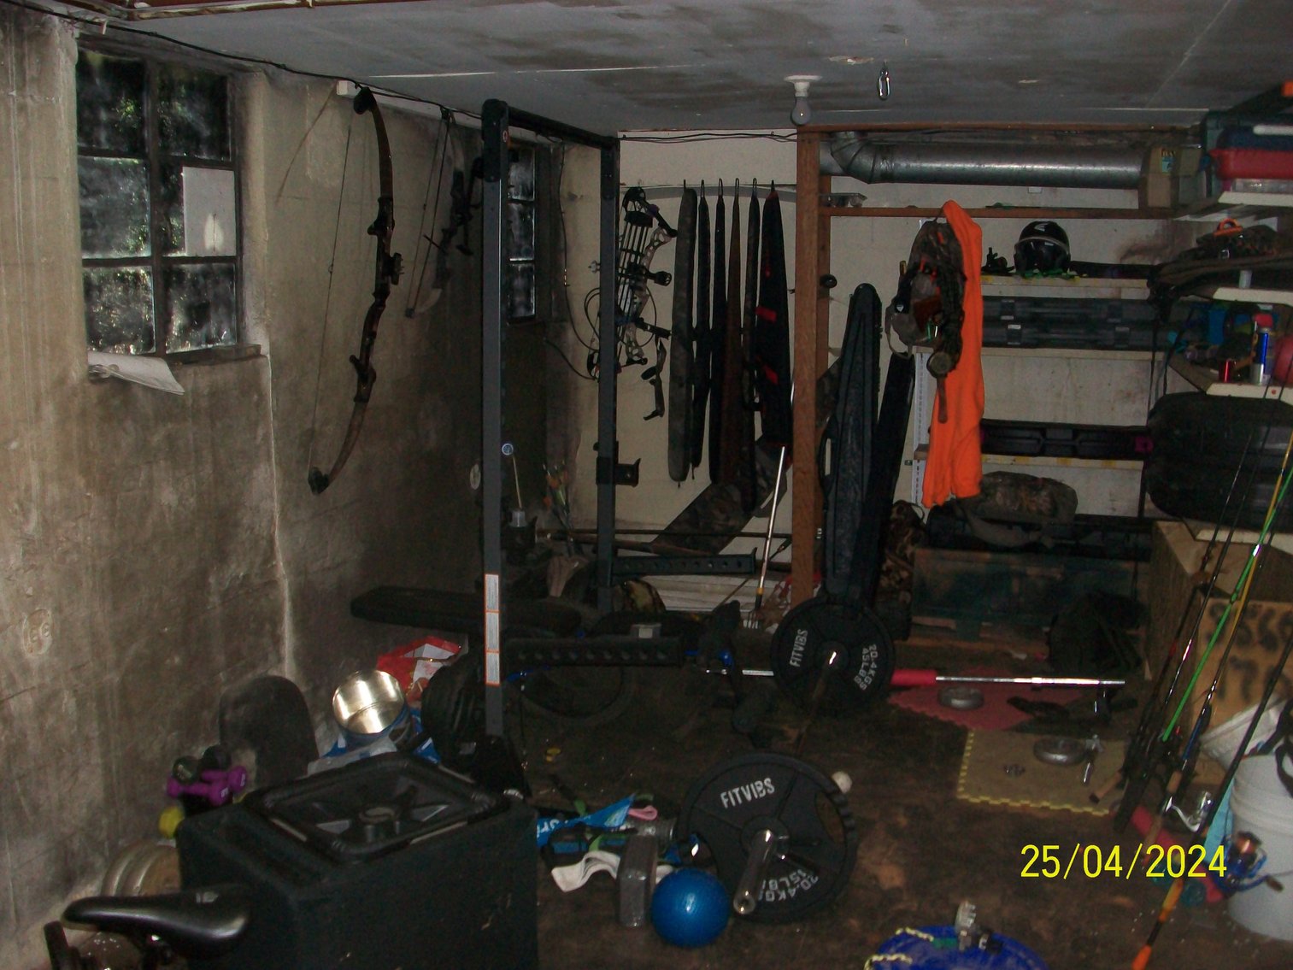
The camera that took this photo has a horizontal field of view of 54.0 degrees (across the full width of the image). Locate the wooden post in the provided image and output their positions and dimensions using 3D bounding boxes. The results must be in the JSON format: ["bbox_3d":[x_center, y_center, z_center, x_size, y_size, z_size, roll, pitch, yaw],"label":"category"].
[{"bbox_3d":[0.654,-0.347,5.208,0.090,2.165,0.090,3,11,15],"label":"wooden post"}]

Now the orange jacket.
[{"bbox_3d":[1.188,-0.506,4.926,0.260,1.200,0.150,3,11,15],"label":"orange jacket"}]

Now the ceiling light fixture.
[{"bbox_3d":[0.478,-1.168,3.869,0.115,0.150,0.115,3,11,15],"label":"ceiling light fixture"}]

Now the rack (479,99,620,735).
[{"bbox_3d":[-0.082,-0.118,4.130,0.600,2.105,1.190,3,11,15],"label":"rack"}]

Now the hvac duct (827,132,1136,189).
[{"bbox_3d":[1.331,-1.265,4.961,1.300,0.210,0.170,3,11,15],"label":"hvac duct"}]

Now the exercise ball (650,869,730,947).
[{"bbox_3d":[0.106,1.030,3.090,0.198,0.198,0.198,0,10,0],"label":"exercise ball"}]

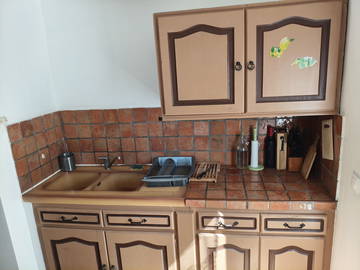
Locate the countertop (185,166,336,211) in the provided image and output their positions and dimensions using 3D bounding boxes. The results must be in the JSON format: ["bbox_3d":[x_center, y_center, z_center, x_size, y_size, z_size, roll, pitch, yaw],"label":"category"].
[{"bbox_3d":[0.516,0.348,1.928,0.883,0.056,0.605,-1,14,10],"label":"countertop"}]

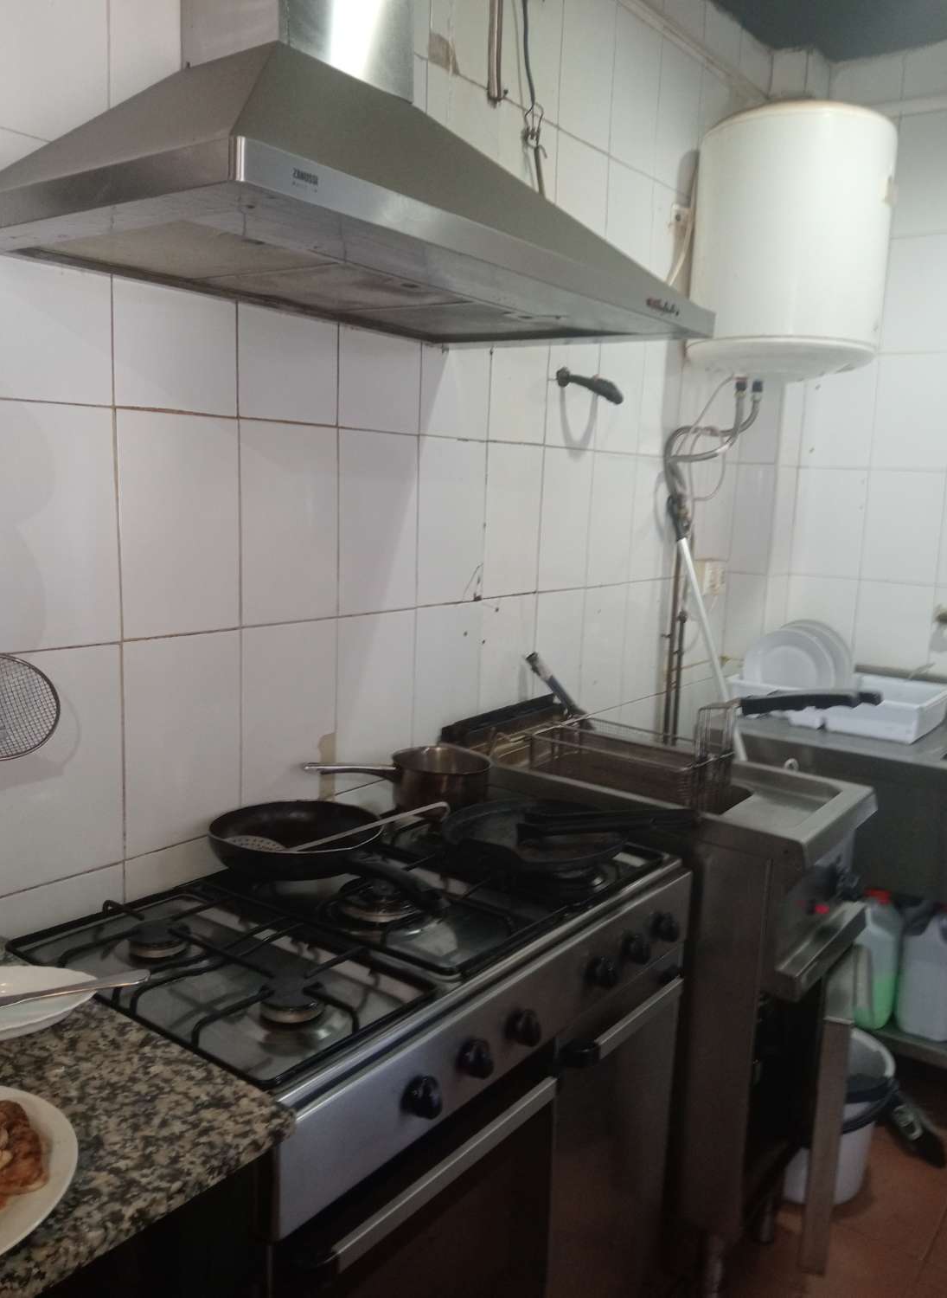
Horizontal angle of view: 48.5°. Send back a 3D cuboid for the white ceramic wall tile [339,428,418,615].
[{"bbox_3d":[-0.163,-0.212,1.756,0.010,0.300,0.200,9,11,36],"label":"white ceramic wall tile"}]

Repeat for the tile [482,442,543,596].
[{"bbox_3d":[0.076,-0.254,2.077,0.010,0.300,0.200,9,11,36],"label":"tile"}]

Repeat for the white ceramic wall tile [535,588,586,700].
[{"bbox_3d":[0.183,0.021,2.282,0.010,0.300,0.200,9,11,36],"label":"white ceramic wall tile"}]

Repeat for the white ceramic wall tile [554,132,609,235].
[{"bbox_3d":[0.214,-0.868,2.140,0.010,0.300,0.200,9,11,36],"label":"white ceramic wall tile"}]

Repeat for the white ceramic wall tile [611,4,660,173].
[{"bbox_3d":[0.344,-1.184,2.252,0.010,0.300,0.200,8,11,36],"label":"white ceramic wall tile"}]

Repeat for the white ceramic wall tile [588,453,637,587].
[{"bbox_3d":[0.316,-0.295,2.391,0.010,0.300,0.200,8,11,36],"label":"white ceramic wall tile"}]

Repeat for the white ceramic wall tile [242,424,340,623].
[{"bbox_3d":[-0.282,-0.190,1.600,0.010,0.300,0.200,9,11,36],"label":"white ceramic wall tile"}]

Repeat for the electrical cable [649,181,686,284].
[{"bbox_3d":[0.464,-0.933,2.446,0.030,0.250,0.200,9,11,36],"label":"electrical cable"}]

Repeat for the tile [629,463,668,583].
[{"bbox_3d":[0.433,-0.319,2.555,0.010,0.300,0.200,9,11,36],"label":"tile"}]

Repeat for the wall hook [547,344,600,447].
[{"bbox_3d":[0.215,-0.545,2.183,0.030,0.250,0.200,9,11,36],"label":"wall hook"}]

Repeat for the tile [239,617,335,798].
[{"bbox_3d":[-0.290,0.107,1.642,0.010,0.300,0.200,8,11,36],"label":"tile"}]

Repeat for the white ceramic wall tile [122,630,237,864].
[{"bbox_3d":[-0.410,0.128,1.482,0.010,0.300,0.200,8,11,36],"label":"white ceramic wall tile"}]

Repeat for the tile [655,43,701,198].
[{"bbox_3d":[0.463,-1.210,2.412,0.010,0.300,0.200,9,11,36],"label":"tile"}]

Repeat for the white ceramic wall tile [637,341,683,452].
[{"bbox_3d":[0.444,-0.612,2.503,0.010,0.300,0.200,8,11,36],"label":"white ceramic wall tile"}]

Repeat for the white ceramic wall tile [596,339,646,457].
[{"bbox_3d":[0.325,-0.591,2.344,0.010,0.300,0.200,8,11,36],"label":"white ceramic wall tile"}]

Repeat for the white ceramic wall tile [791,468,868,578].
[{"bbox_3d":[0.995,-0.351,2.941,0.200,0.300,0.010,9,11,36],"label":"white ceramic wall tile"}]

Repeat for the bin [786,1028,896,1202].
[{"bbox_3d":[0.773,1.014,2.280,0.240,0.295,0.240,9,11,36],"label":"bin"}]

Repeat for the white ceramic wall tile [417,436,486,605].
[{"bbox_3d":[-0.042,-0.232,1.913,0.010,0.300,0.200,8,11,36],"label":"white ceramic wall tile"}]

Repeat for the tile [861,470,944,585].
[{"bbox_3d":[1.155,-0.327,2.824,0.200,0.300,0.010,9,11,36],"label":"tile"}]

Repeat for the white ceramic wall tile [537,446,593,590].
[{"bbox_3d":[0.195,-0.276,2.236,0.010,0.300,0.200,9,11,36],"label":"white ceramic wall tile"}]

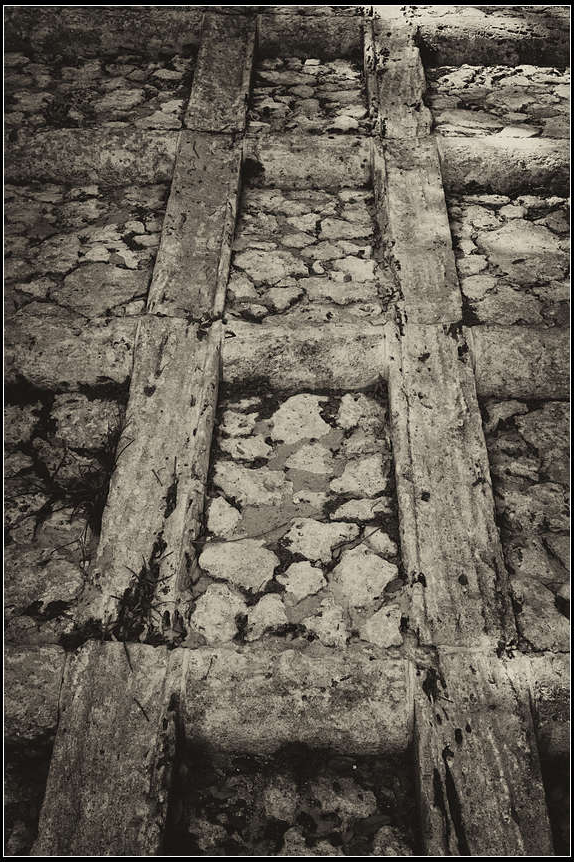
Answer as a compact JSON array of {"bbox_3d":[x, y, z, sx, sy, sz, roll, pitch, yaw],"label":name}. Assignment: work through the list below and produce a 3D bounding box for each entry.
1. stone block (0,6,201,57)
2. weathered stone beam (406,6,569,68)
[{"bbox_3d":[-0.808,-1.680,3.548,0.900,0.160,0.170,1,34,1],"label":"stone block"},{"bbox_3d":[0.910,-1.650,3.554,0.704,0.180,0.180,1,34,1],"label":"weathered stone beam"}]

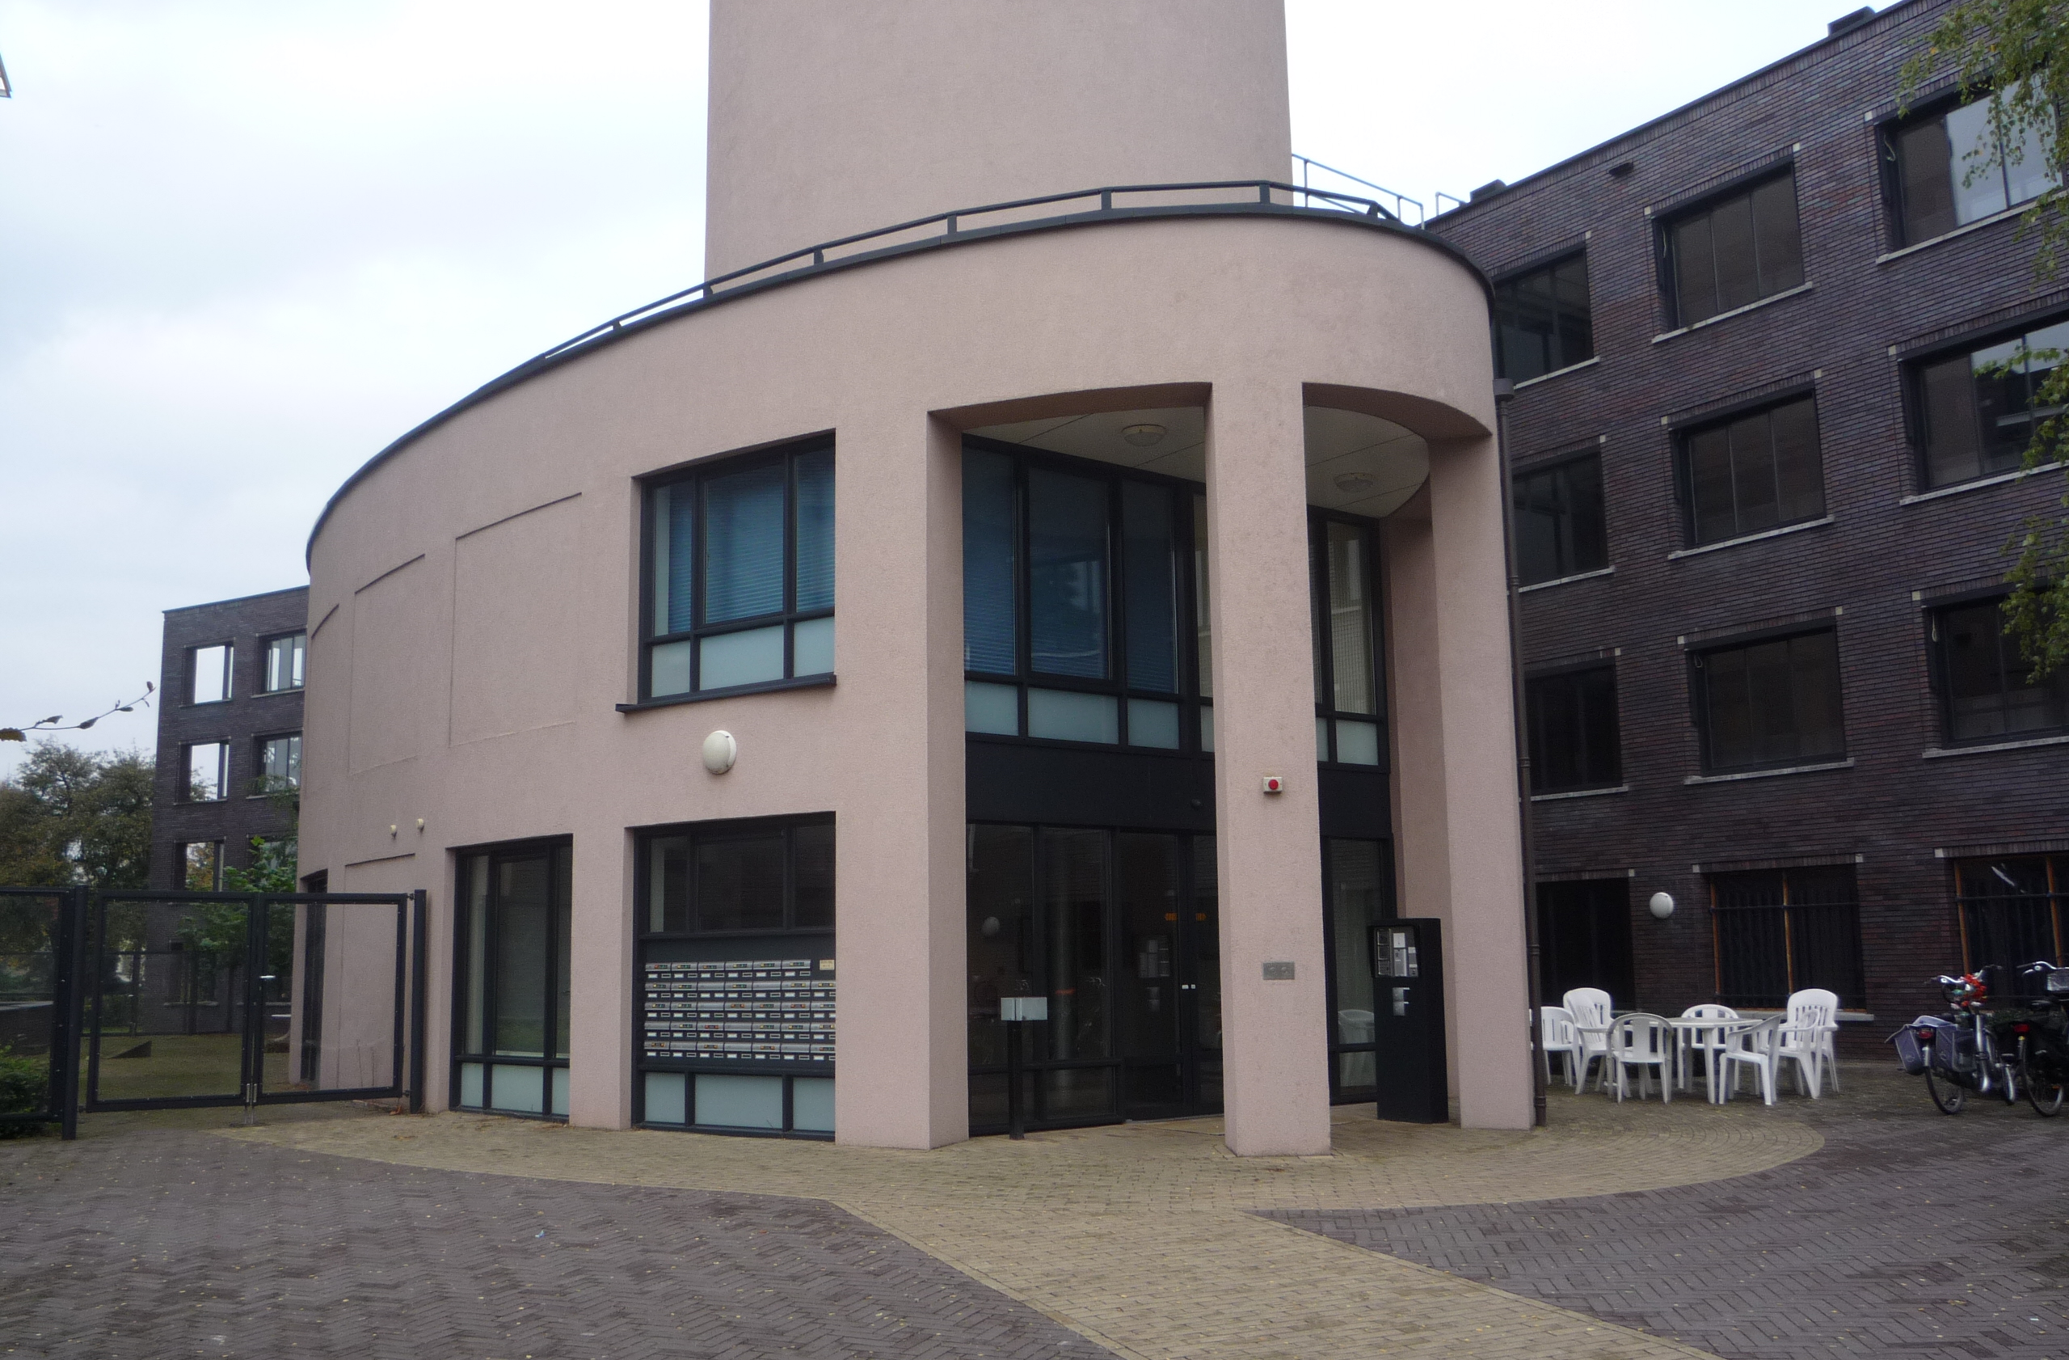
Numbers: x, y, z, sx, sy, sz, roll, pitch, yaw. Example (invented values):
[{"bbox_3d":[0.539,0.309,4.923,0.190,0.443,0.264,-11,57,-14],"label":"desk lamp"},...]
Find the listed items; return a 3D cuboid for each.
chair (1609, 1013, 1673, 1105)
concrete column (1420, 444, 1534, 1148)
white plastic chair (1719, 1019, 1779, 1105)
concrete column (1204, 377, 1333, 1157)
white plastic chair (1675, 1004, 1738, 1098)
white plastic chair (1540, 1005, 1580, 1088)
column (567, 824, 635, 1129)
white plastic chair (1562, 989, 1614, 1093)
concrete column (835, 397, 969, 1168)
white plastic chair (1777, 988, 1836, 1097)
[{"bbox_3d":[5.607,3.487,16.565,0.560,0.800,0.560,-4,-10,16],"label":"chair"},{"bbox_3d":[3.653,0.797,14.675,0.550,5.550,0.640,-4,-9,19],"label":"concrete column"},{"bbox_3d":[6.558,3.442,16.365,0.560,0.800,0.560,-9,-12,40],"label":"white plastic chair"},{"bbox_3d":[1.685,0.598,13.132,0.660,5.550,0.640,-1,-9,-2],"label":"concrete column"},{"bbox_3d":[6.710,3.662,17.919,0.570,0.790,0.550,-4,-9,17],"label":"white plastic chair"},{"bbox_3d":[5.422,3.852,18.765,0.560,0.800,0.560,-2,-9,7],"label":"white plastic chair"},{"bbox_3d":[-3.679,2.577,15.599,0.690,2.540,0.340,-8,-11,41],"label":"column"},{"bbox_3d":[5.475,3.571,17.681,0.570,1.000,0.600,1,-10,-11],"label":"white plastic chair"},{"bbox_3d":[-1.048,0.768,13.973,0.820,5.550,0.650,-5,-9,23],"label":"concrete column"},{"bbox_3d":[7.362,3.440,17.031,0.570,1.000,0.600,-8,-12,39],"label":"white plastic chair"}]

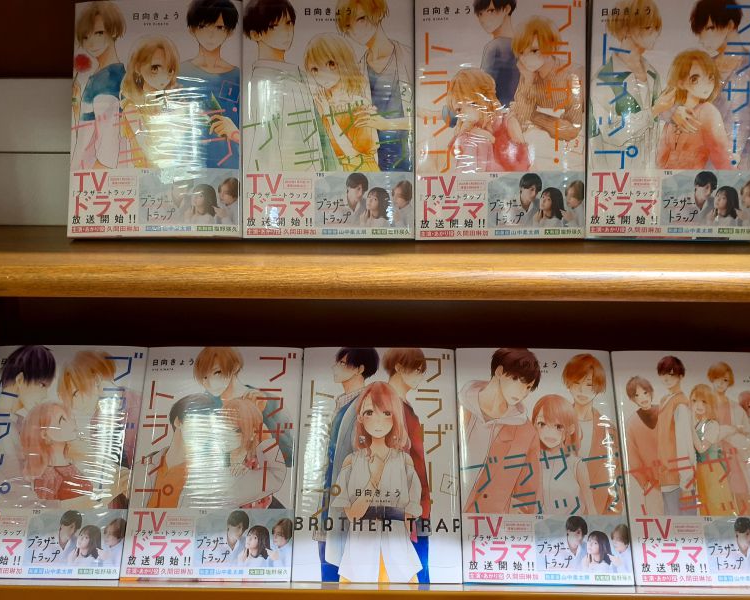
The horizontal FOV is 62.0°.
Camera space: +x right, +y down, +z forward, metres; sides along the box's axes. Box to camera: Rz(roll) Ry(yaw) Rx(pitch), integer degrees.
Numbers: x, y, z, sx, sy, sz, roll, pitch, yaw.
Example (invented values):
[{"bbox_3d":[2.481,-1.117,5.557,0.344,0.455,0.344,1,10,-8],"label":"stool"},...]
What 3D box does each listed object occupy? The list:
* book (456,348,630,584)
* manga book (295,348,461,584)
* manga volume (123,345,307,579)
[{"bbox_3d":[0.133,0.131,0.506,0.128,0.182,0.015,0,-19,0],"label":"book"},{"bbox_3d":[0.003,0.130,0.507,0.128,0.182,0.015,0,-19,0],"label":"manga book"},{"bbox_3d":[-0.127,0.129,0.508,0.128,0.182,0.015,0,-19,0],"label":"manga volume"}]

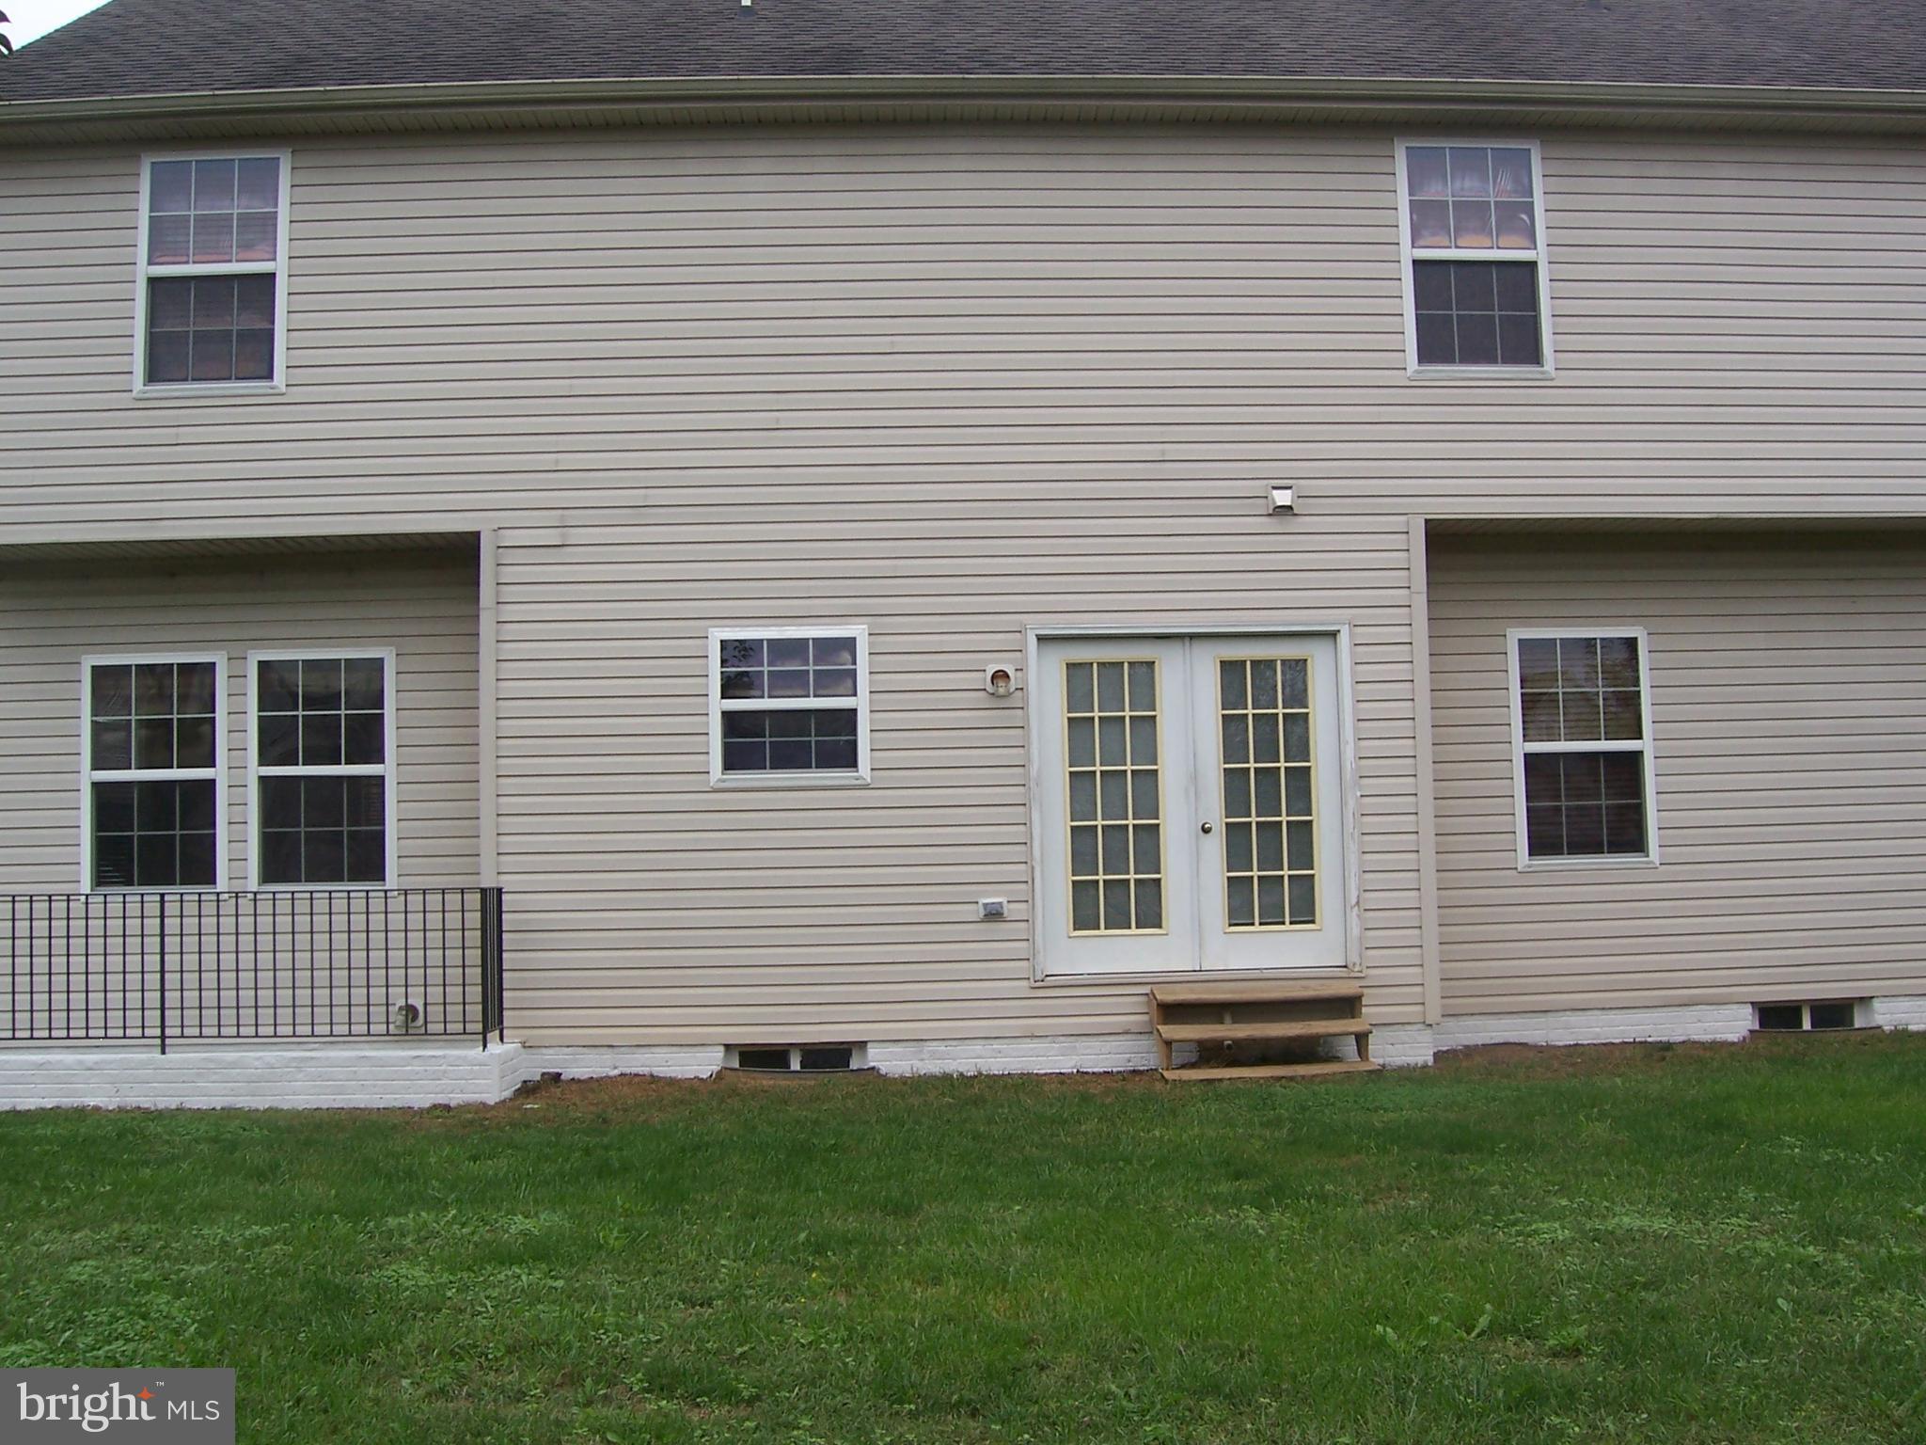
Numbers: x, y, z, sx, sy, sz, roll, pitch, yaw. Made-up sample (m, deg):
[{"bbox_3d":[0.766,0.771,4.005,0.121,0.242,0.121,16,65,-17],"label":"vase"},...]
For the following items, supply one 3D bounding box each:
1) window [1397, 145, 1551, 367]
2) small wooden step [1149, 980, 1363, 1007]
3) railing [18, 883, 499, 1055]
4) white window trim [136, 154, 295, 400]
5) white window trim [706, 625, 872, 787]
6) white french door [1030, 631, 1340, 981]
[{"bbox_3d":[3.145,-2.844,12.294,0.920,1.500,0.100,-1,-4,-3],"label":"window"},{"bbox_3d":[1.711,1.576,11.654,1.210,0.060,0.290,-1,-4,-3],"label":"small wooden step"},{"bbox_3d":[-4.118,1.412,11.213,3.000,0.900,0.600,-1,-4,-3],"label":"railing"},{"bbox_3d":[-4.460,-2.669,11.921,0.920,1.510,0.100,-1,-4,-3],"label":"white window trim"},{"bbox_3d":[-1.025,-0.091,11.878,0.940,0.940,0.100,-1,-4,-3],"label":"white window trim"},{"bbox_3d":[1.377,0.493,11.944,1.930,2.100,0.130,-1,-4,-3],"label":"white french door"}]

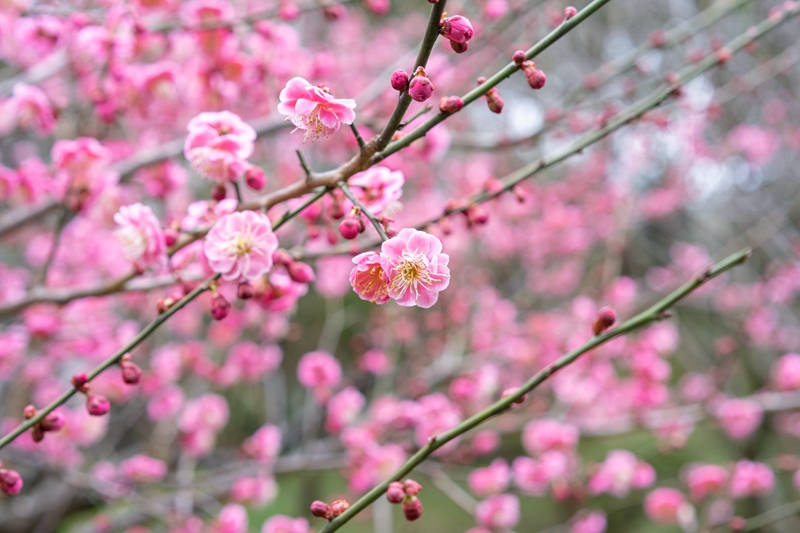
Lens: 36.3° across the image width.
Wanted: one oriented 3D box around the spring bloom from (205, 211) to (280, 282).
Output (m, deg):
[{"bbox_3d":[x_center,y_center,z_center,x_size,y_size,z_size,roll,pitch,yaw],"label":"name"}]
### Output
[{"bbox_3d":[-0.060,-0.008,0.465,0.028,0.028,0.013,0,2,-6],"label":"spring bloom"}]

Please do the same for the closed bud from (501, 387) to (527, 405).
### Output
[{"bbox_3d":[0.042,0.047,0.448,0.009,0.006,0.006,21,0,-12],"label":"closed bud"}]

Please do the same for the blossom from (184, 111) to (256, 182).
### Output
[{"bbox_3d":[-0.072,-0.048,0.490,0.028,0.026,0.018,0,21,19],"label":"blossom"}]

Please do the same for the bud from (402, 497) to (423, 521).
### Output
[{"bbox_3d":[0.005,0.094,0.475,0.008,0.009,0.008,-6,-6,0],"label":"bud"}]

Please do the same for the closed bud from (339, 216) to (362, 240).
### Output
[{"bbox_3d":[-0.019,-0.014,0.455,0.008,0.009,0.008,7,-30,0],"label":"closed bud"}]

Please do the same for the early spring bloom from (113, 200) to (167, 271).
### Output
[{"bbox_3d":[-0.112,-0.013,0.525,0.016,0.027,0.027,-23,15,-38],"label":"early spring bloom"}]

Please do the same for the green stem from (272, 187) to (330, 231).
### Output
[{"bbox_3d":[-0.037,-0.022,0.460,0.027,0.002,0.002,-37,0,3],"label":"green stem"}]

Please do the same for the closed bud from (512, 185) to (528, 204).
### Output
[{"bbox_3d":[0.057,-0.035,0.580,0.006,0.009,0.006,-24,0,0],"label":"closed bud"}]

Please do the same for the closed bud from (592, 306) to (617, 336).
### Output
[{"bbox_3d":[0.078,0.021,0.465,0.008,0.011,0.008,28,6,0],"label":"closed bud"}]

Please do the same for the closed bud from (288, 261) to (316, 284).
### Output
[{"bbox_3d":[-0.038,0.002,0.480,0.011,0.008,0.008,25,0,18],"label":"closed bud"}]

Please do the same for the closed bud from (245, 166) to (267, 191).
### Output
[{"bbox_3d":[-0.056,-0.035,0.475,0.007,0.009,0.007,-24,-6,0],"label":"closed bud"}]

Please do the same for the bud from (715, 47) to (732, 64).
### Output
[{"bbox_3d":[0.154,-0.100,0.580,0.007,0.008,0.007,-13,-12,0],"label":"bud"}]

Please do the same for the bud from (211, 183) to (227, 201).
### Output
[{"bbox_3d":[-0.071,-0.029,0.480,0.006,0.007,0.006,3,-6,0],"label":"bud"}]

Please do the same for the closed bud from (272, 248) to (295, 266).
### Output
[{"bbox_3d":[-0.049,-0.004,0.510,0.009,0.007,0.007,39,0,12],"label":"closed bud"}]

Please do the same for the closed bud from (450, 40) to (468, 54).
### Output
[{"bbox_3d":[0.022,-0.082,0.455,0.007,0.007,0.007,-28,-12,0],"label":"closed bud"}]

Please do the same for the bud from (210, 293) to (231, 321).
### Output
[{"bbox_3d":[-0.071,0.016,0.485,0.008,0.011,0.008,-11,0,0],"label":"bud"}]

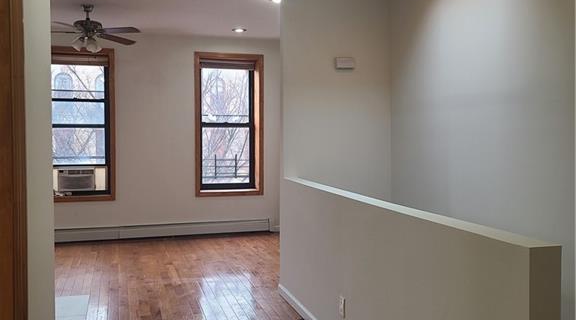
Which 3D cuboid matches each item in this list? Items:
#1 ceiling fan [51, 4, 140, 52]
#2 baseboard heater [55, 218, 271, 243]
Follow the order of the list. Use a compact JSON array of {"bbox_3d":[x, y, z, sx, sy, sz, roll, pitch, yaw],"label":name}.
[{"bbox_3d":[-2.142,-1.405,6.186,1.300,0.499,1.300,-1,3,-15],"label":"ceiling fan"},{"bbox_3d":[-1.807,0.995,7.996,3.200,0.224,0.070,-1,3,-15],"label":"baseboard heater"}]

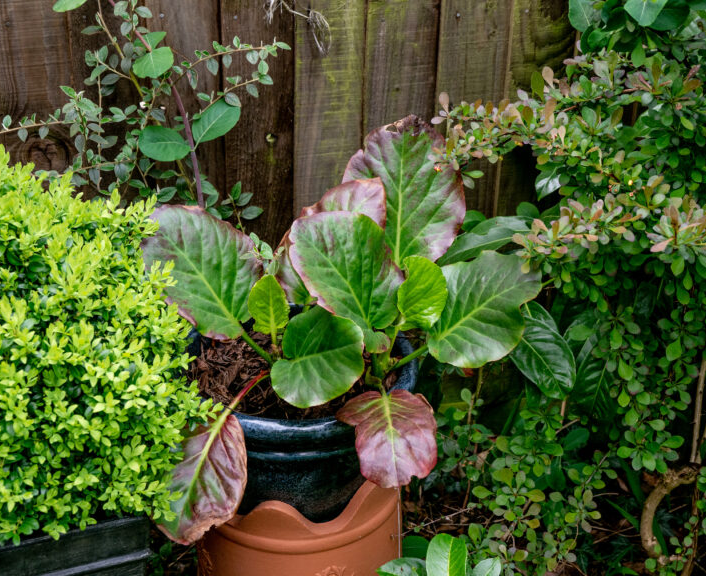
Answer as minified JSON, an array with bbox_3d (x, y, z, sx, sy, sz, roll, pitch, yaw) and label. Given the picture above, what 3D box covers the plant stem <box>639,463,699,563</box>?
[{"bbox_3d":[0.497,0.356,2.020,0.085,0.160,0.060,1,25,0],"label":"plant stem"}]

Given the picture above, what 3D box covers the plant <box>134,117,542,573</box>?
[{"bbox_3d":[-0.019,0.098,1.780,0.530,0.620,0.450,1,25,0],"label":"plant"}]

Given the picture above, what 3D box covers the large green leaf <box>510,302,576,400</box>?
[{"bbox_3d":[0.280,0.094,1.900,0.095,0.140,0.060,1,25,0],"label":"large green leaf"}]

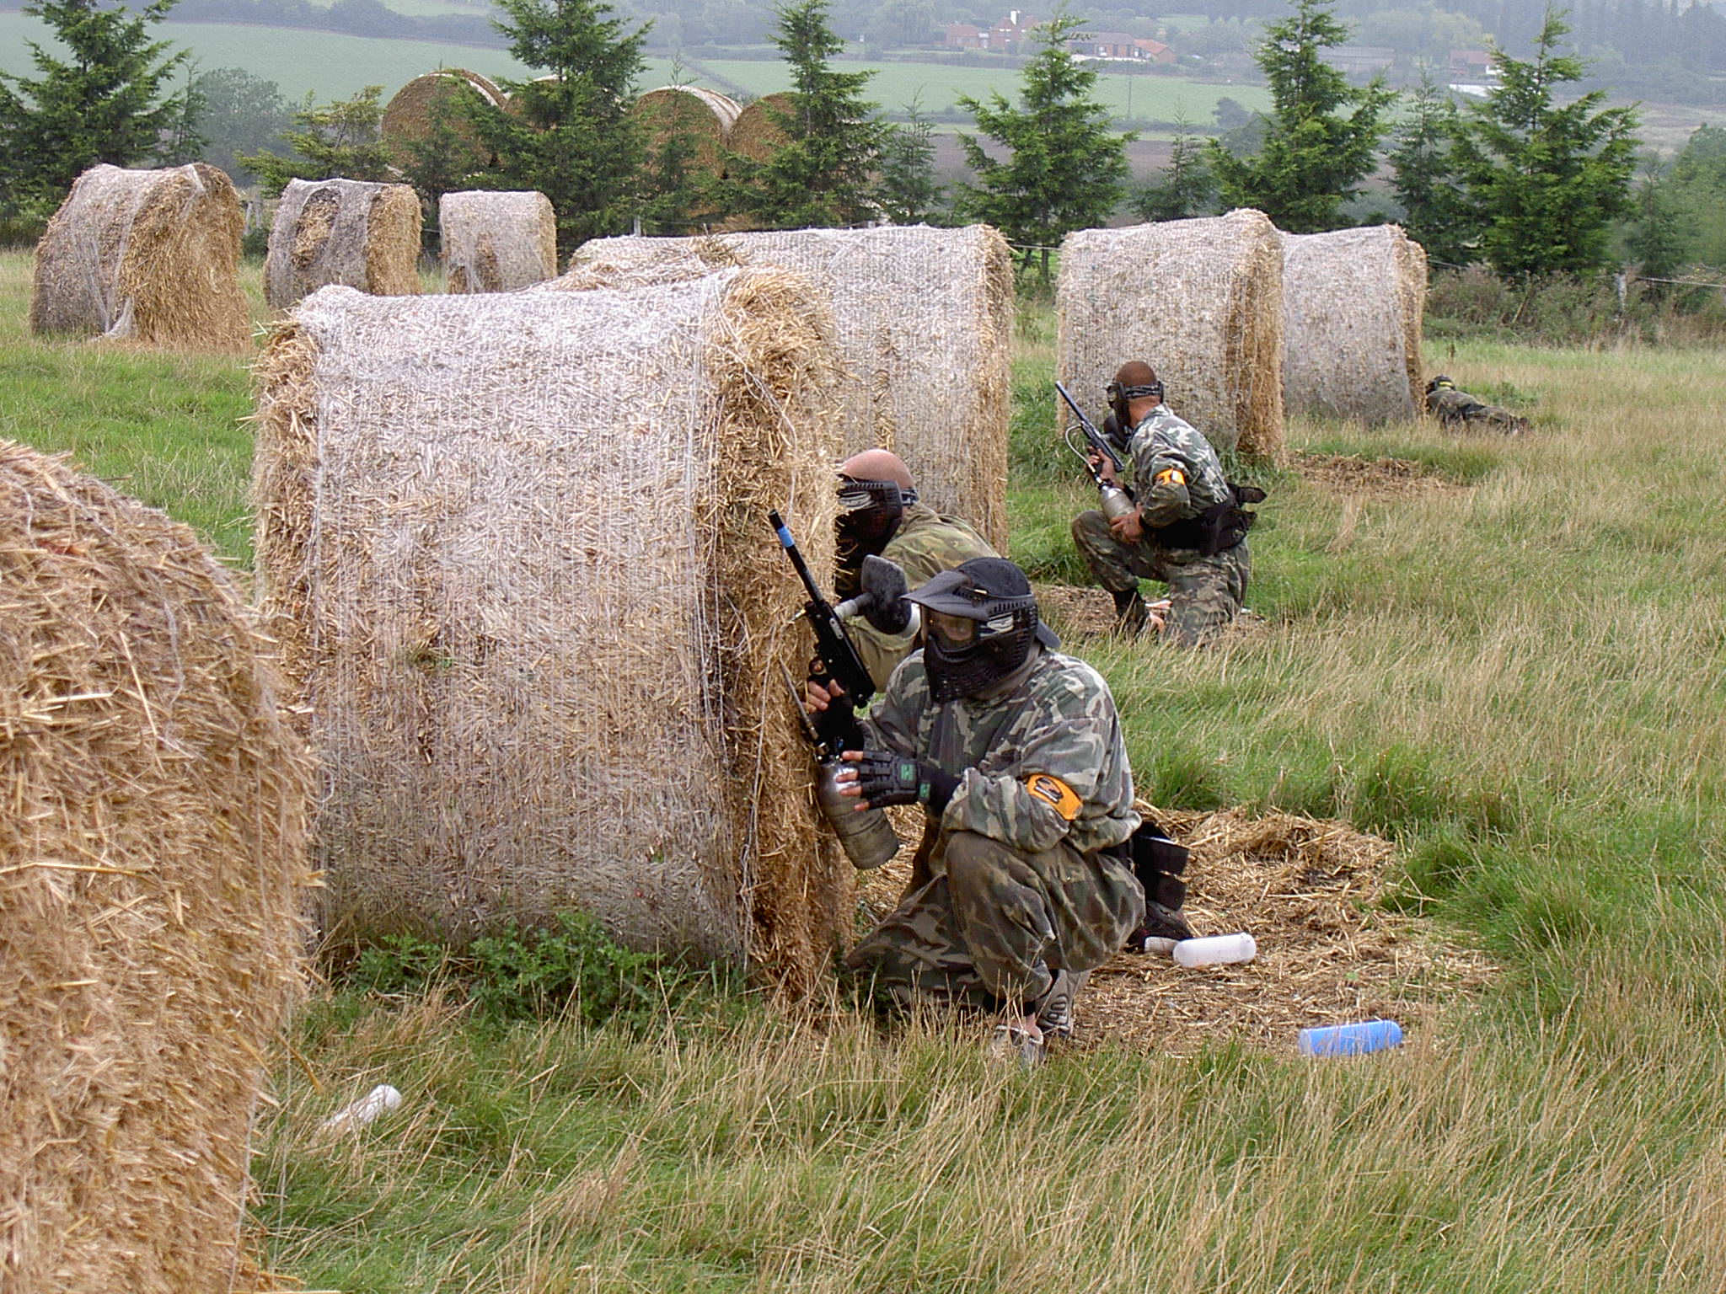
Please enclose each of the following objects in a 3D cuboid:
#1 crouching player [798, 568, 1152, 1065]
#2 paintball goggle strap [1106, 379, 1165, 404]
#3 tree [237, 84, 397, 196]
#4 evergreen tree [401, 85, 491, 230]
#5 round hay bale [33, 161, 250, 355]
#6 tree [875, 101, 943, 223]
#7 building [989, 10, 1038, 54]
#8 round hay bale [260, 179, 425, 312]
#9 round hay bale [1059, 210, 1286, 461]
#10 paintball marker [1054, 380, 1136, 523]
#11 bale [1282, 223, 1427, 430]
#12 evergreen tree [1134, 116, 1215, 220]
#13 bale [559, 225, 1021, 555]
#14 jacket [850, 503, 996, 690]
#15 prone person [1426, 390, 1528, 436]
[{"bbox_3d":[0.229,0.326,10.000,0.700,1.000,0.580,-6,8,-45],"label":"crouching player"},{"bbox_3d":[1.038,-0.971,19.000,0.190,0.080,0.210,-3,2,-41],"label":"paintball goggle strap"},{"bbox_3d":[-6.656,-5.662,61.000,1.900,2.380,1.900,2,6,0],"label":"tree"},{"bbox_3d":[-5.097,-5.604,60.500,1.250,2.520,1.250,2,6,0],"label":"evergreen tree"},{"bbox_3d":[-6.036,-3.257,41.600,1.200,1.480,1.500,6,7,33],"label":"round hay bale"},{"bbox_3d":[0.730,-7.142,76.000,1.300,2.400,1.300,2,6,0],"label":"tree"},{"bbox_3d":[33.318,-135.652,1100.000,11.000,9.500,9.000,2,6,0],"label":"building"},{"bbox_3d":[-5.927,-4.617,57.000,1.250,1.500,1.500,4,6,18],"label":"round hay bale"},{"bbox_3d":[1.872,-1.889,30.300,1.170,1.470,1.500,1,6,13],"label":"round hay bale"},{"bbox_3d":[0.916,-0.750,19.200,0.260,0.650,0.110,-38,0,0],"label":"paintball marker"},{"bbox_3d":[3.529,-2.351,36.300,1.150,1.450,1.500,1,6,10],"label":"bale"},{"bbox_3d":[3.756,-5.173,60.000,1.150,2.620,1.150,2,6,0],"label":"evergreen tree"},{"bbox_3d":[-0.339,-1.257,23.900,2.000,1.530,1.500,2,6,2],"label":"bale"},{"bbox_3d":[0.157,-0.096,12.000,0.420,0.550,0.480,-4,7,-34],"label":"jacket"},{"bbox_3d":[4.568,-1.736,37.000,0.520,0.360,1.650,0,11,-22],"label":"prone person"}]

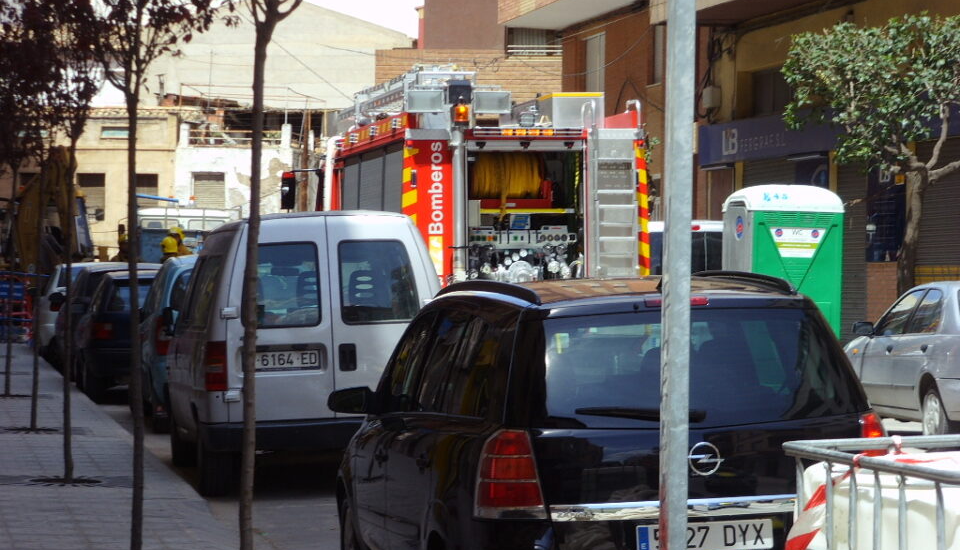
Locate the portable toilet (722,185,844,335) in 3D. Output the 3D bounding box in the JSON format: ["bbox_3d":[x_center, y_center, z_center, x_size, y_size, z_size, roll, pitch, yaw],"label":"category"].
[{"bbox_3d":[3.500,0.170,37.300,1.120,2.380,1.120,1,1,-13],"label":"portable toilet"}]

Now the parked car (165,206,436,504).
[{"bbox_3d":[-1.310,0.530,23.700,1.810,1.920,4.440,-2,0,-9],"label":"parked car"}]

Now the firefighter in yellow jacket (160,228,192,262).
[{"bbox_3d":[-4.500,0.220,48.500,0.420,1.830,0.550,0,1,12],"label":"firefighter in yellow jacket"}]

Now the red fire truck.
[{"bbox_3d":[-0.150,-0.270,36.000,2.500,3.500,7.600,-1,0,-9],"label":"red fire truck"}]

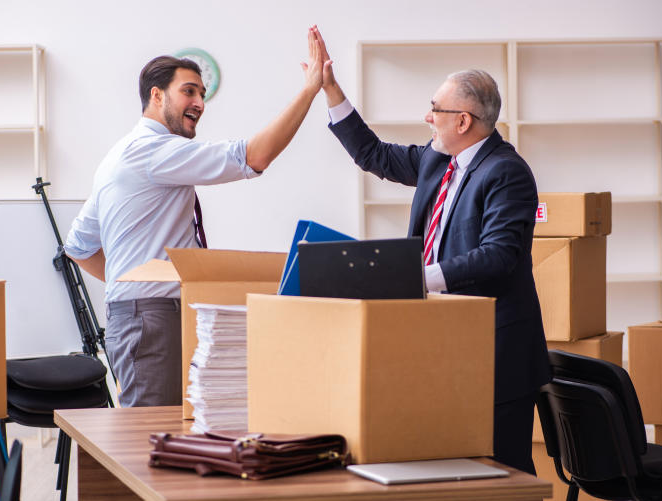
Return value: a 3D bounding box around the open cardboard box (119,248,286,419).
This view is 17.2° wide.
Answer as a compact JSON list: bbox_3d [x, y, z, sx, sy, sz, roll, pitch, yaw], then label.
[{"bbox_3d":[-0.282,0.230,6.137,0.540,0.450,0.550,-1,2,8],"label":"open cardboard box"}]

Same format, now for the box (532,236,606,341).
[{"bbox_3d":[0.779,0.137,8.298,0.410,0.379,0.450,0,2,23],"label":"box"}]

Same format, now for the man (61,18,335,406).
[{"bbox_3d":[-0.379,0.274,6.414,0.700,1.834,0.500,-2,2,-20],"label":"man"}]

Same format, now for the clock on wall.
[{"bbox_3d":[-0.713,-0.917,11.474,0.289,0.289,0.045,-1,2,0],"label":"clock on wall"}]

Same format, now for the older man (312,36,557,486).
[{"bbox_3d":[0.286,0.283,6.114,0.640,1.820,0.520,-2,2,-26],"label":"older man"}]

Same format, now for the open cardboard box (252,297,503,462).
[{"bbox_3d":[0.092,0.294,5.345,0.365,0.368,0.520,-2,2,-30],"label":"open cardboard box"}]

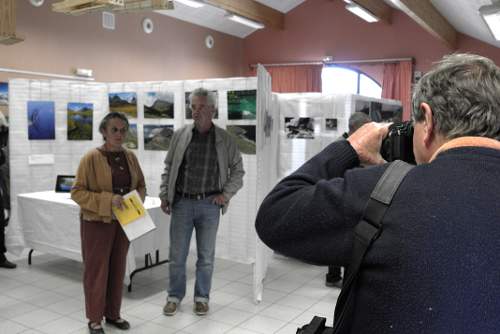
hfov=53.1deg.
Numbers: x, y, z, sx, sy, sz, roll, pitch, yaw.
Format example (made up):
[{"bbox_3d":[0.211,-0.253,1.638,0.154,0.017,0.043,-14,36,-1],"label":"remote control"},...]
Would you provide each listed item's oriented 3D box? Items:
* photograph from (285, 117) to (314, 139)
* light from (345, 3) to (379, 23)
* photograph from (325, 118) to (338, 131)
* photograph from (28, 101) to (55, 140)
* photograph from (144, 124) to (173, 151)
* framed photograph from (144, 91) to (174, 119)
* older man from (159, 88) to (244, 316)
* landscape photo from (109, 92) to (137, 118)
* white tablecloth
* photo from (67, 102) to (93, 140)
[{"bbox_3d":[0.754,-0.584,7.596,0.480,0.315,0.020,4,6,31],"label":"photograph"},{"bbox_3d":[2.171,-2.959,9.599,0.230,0.100,1.360,4,6,31],"label":"light"},{"bbox_3d":[1.200,-0.616,7.321,0.180,0.165,0.020,4,6,31],"label":"photograph"},{"bbox_3d":[-2.610,-0.577,6.280,0.315,0.470,0.020,-1,5,-23],"label":"photograph"},{"bbox_3d":[-1.099,-0.353,6.055,0.470,0.308,0.020,4,6,31],"label":"photograph"},{"bbox_3d":[-1.095,-0.739,6.025,0.470,0.308,0.020,4,6,31],"label":"framed photograph"},{"bbox_3d":[-0.394,0.272,4.060,0.660,1.783,0.370,1,5,0],"label":"older man"},{"bbox_3d":[-1.607,-0.773,6.335,0.470,0.308,0.020,4,6,31],"label":"landscape photo"},{"bbox_3d":[-1.540,0.640,5.140,1.550,0.655,0.880,4,6,31],"label":"white tablecloth"},{"bbox_3d":[-2.186,-0.582,6.461,0.318,0.470,0.020,-1,5,-23],"label":"photo"}]

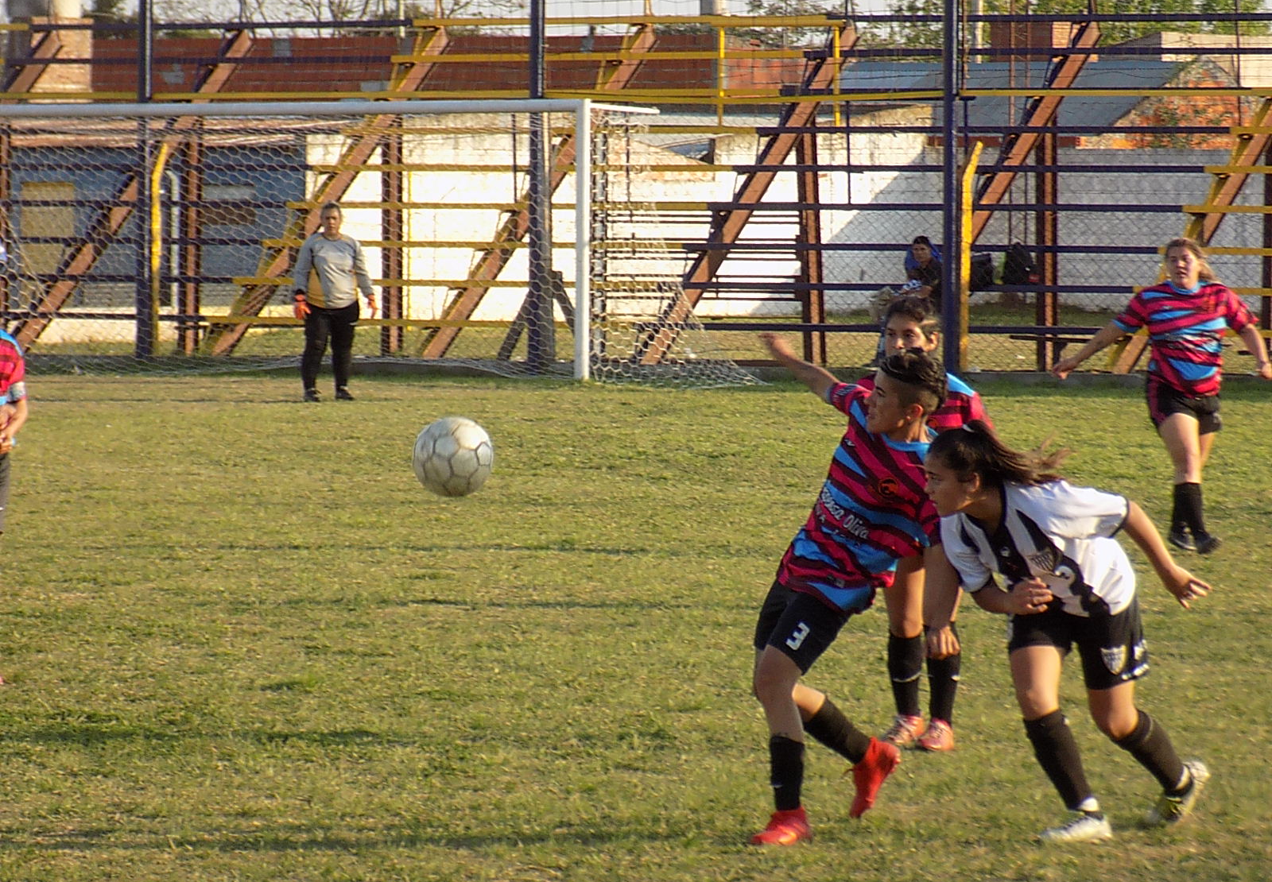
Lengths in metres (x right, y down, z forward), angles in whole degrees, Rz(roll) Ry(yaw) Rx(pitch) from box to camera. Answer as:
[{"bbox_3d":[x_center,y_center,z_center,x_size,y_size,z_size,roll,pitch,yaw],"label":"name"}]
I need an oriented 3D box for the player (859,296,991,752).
[{"bbox_3d":[1.048,0.302,25.300,0.500,1.653,0.380,1,3,15],"label":"player"}]

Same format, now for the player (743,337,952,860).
[{"bbox_3d":[0.681,0.474,22.000,0.660,1.610,0.750,-3,4,-45],"label":"player"}]

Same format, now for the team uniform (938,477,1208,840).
[{"bbox_3d":[1.384,0.689,22.100,0.820,1.148,0.620,-2,3,-42],"label":"team uniform"}]

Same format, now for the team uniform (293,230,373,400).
[{"bbox_3d":[-2.505,-1.039,57.700,0.640,1.396,0.360,0,3,-5],"label":"team uniform"}]

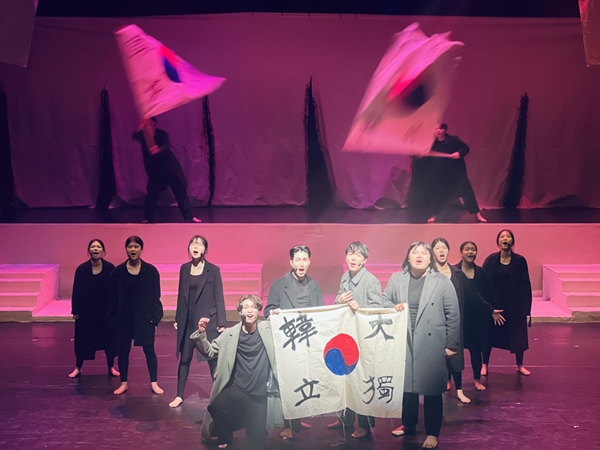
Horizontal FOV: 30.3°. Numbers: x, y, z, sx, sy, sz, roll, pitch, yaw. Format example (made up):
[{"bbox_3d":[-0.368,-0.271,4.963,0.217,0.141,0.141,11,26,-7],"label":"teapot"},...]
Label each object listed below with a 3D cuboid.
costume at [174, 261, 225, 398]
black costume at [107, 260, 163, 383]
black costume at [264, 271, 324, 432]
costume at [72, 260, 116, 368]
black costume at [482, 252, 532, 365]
[{"bbox_3d":[-0.988,1.028,11.014,0.520,1.330,0.450,0,4,3],"label":"costume"},{"bbox_3d":[-1.706,0.990,11.481,0.570,1.250,0.380,0,5,-3],"label":"black costume"},{"bbox_3d":[-0.049,1.125,9.868,0.540,1.400,0.420,-1,5,-10],"label":"black costume"},{"bbox_3d":[-2.271,0.969,12.229,0.490,1.200,0.350,0,6,-5],"label":"costume"},{"bbox_3d":[2.293,0.923,12.259,0.550,1.210,0.360,0,4,3],"label":"black costume"}]

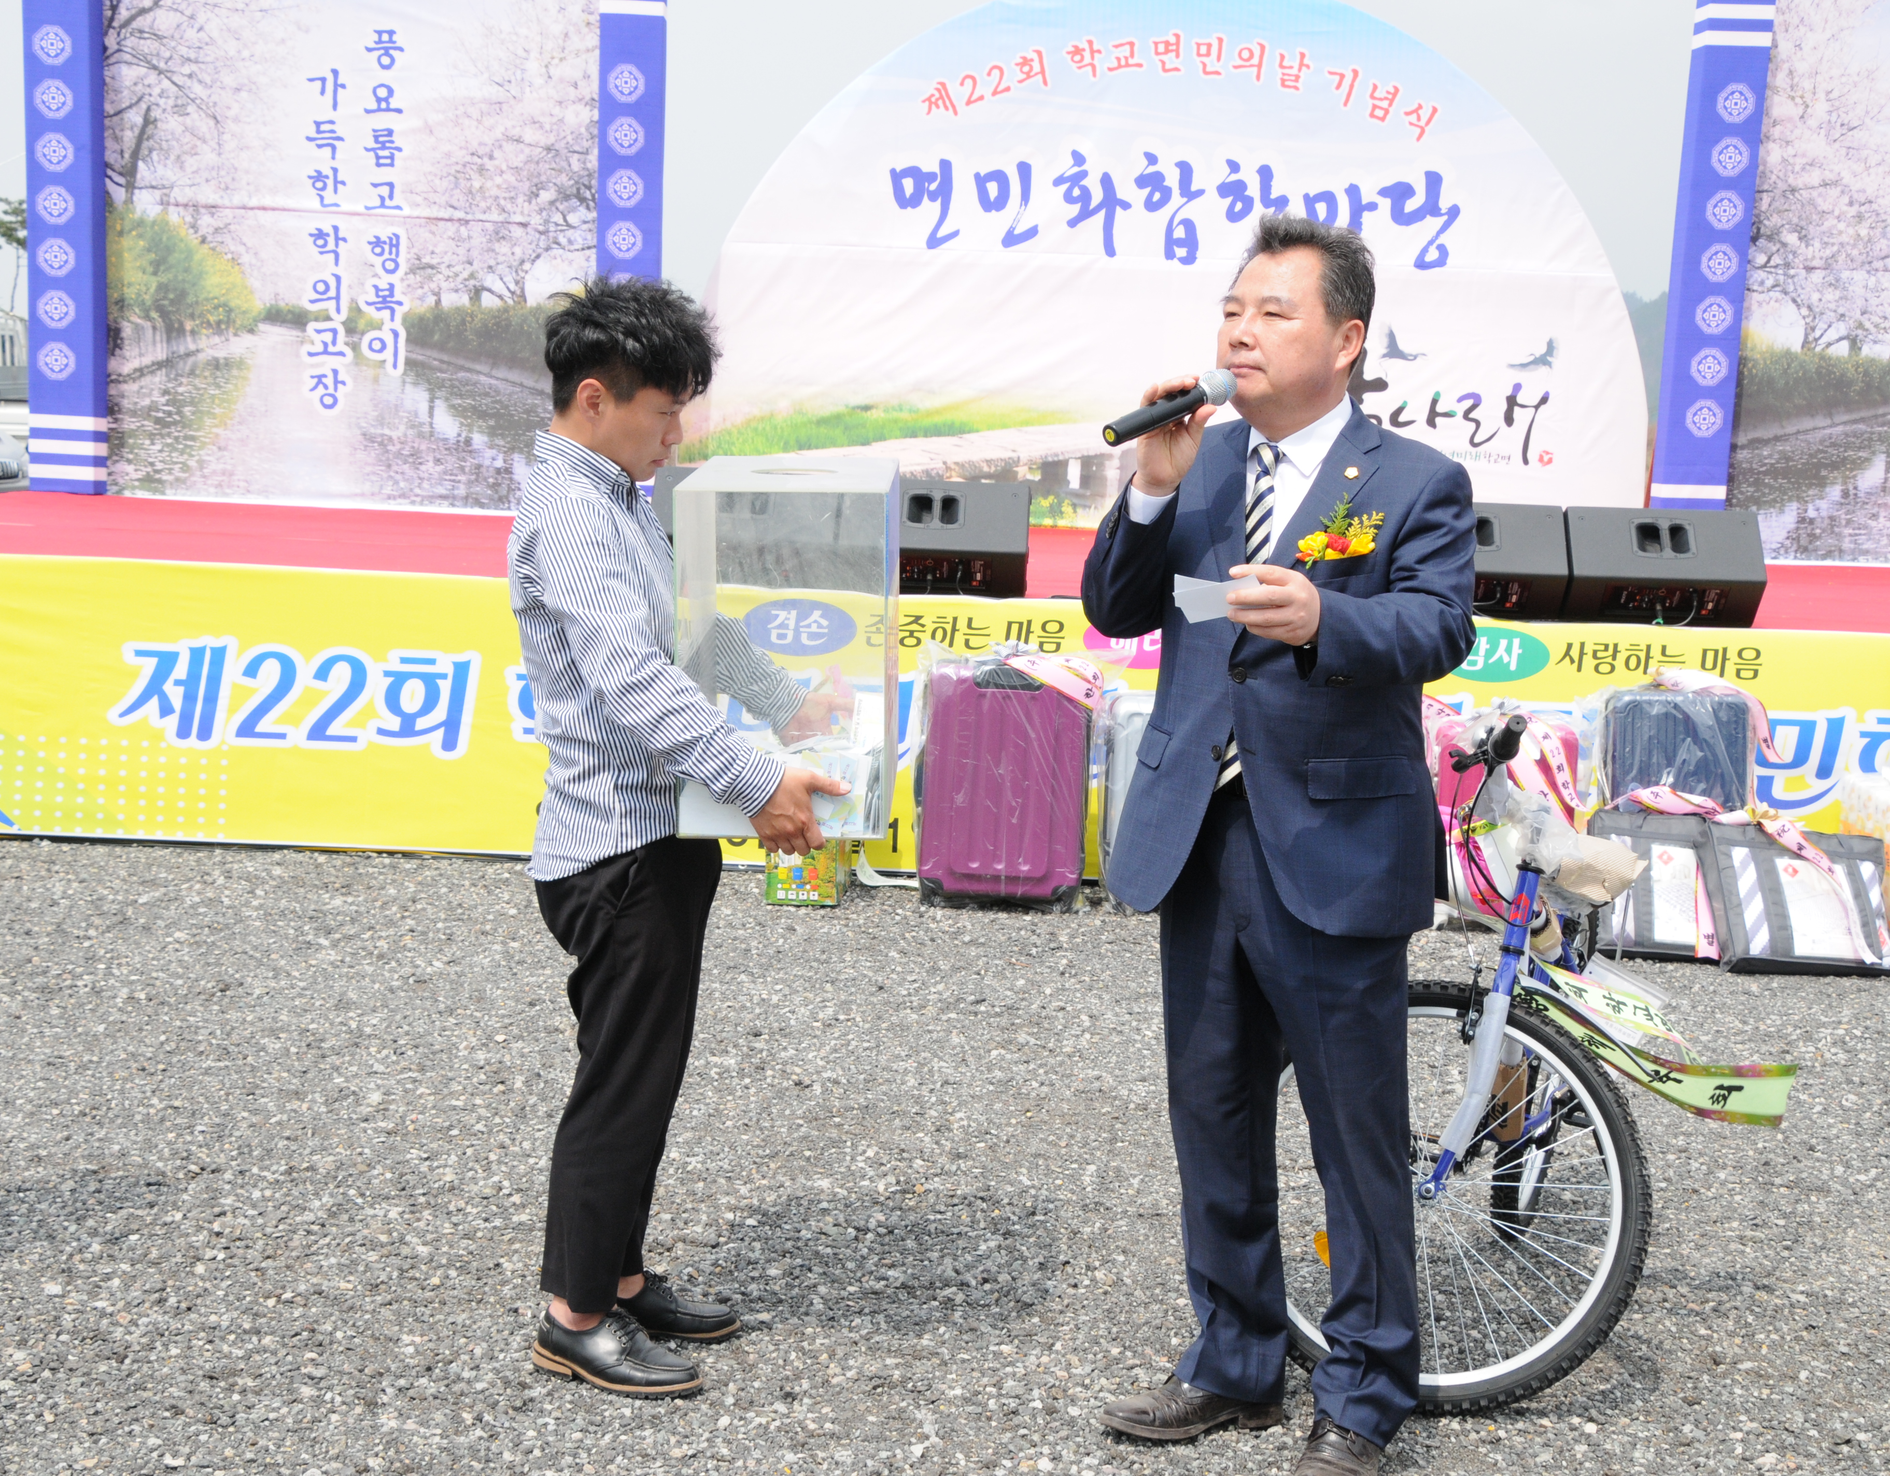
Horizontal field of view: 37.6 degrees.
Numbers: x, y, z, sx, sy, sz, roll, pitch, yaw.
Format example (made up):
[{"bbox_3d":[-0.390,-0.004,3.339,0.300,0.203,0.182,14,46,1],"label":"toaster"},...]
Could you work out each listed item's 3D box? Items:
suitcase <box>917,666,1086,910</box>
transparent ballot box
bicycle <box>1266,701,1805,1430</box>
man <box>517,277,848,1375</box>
[{"bbox_3d":[0.172,0.104,7.454,0.435,0.650,0.260,3,10,4],"label":"suitcase"},{"bbox_3d":[-0.227,-0.154,4.212,0.296,0.492,0.612,1,10,1],"label":"transparent ballot box"},{"bbox_3d":[0.993,0.444,4.731,0.730,1.060,1.473,6,11,21],"label":"bicycle"},{"bbox_3d":[-0.406,0.153,4.227,0.538,1.695,0.609,3,10,4],"label":"man"}]

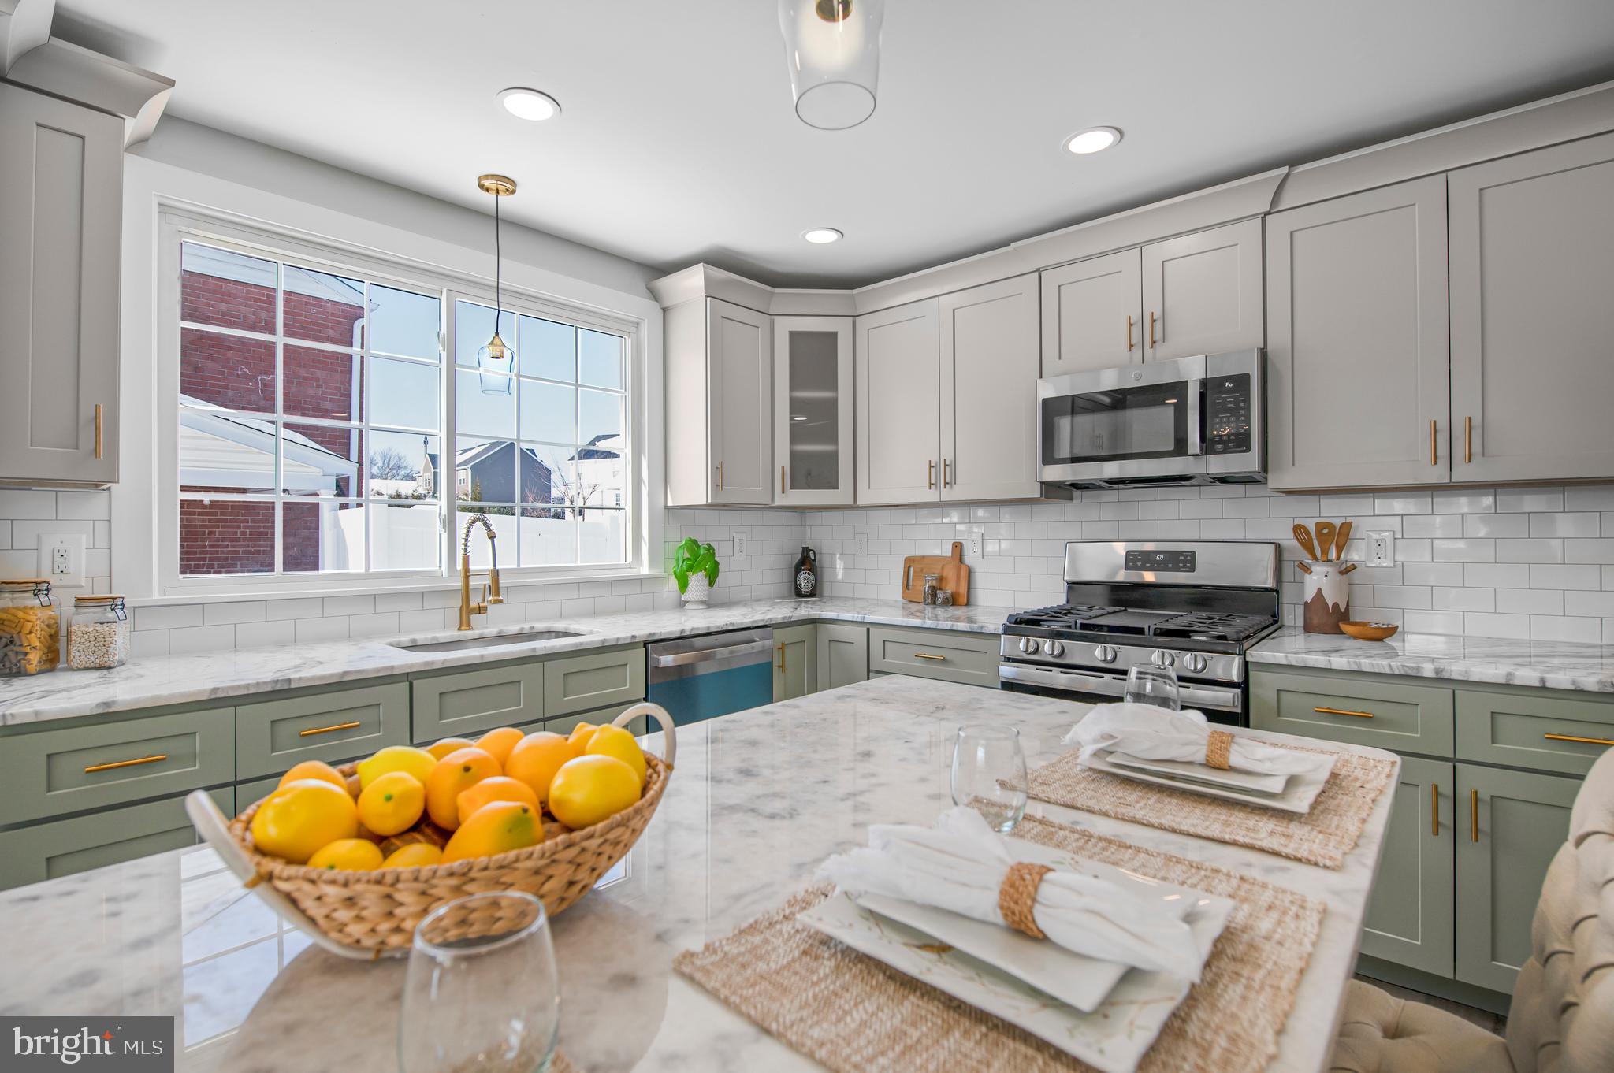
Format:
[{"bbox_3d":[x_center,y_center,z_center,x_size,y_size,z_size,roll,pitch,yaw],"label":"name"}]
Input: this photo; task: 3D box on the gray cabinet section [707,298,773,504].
[{"bbox_3d":[-0.417,-0.602,3.398,0.315,0.909,0.407,0,-1,40],"label":"gray cabinet section"}]

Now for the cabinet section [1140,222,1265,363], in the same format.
[{"bbox_3d":[1.481,-0.841,2.630,0.382,0.445,0.315,0,-1,40],"label":"cabinet section"}]

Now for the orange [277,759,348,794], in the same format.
[{"bbox_3d":[-0.418,0.220,0.610,0.060,0.060,0.060,0,0,44],"label":"orange"}]

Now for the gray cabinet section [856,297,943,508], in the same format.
[{"bbox_3d":[0.520,-0.602,3.433,0.443,0.909,0.315,0,-1,40],"label":"gray cabinet section"}]

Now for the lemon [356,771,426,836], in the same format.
[{"bbox_3d":[-0.361,0.231,0.622,0.056,0.055,0.071,0,0,-30],"label":"lemon"}]

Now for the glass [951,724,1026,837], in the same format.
[{"bbox_3d":[0.209,0.277,0.820,0.089,0.109,0.089,0,0,0],"label":"glass"}]

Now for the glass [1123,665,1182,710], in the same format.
[{"bbox_3d":[0.578,0.276,1.200,0.089,0.109,0.089,0,0,39],"label":"glass"}]

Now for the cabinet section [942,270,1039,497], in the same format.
[{"bbox_3d":[0.866,-0.605,3.143,0.451,0.909,0.315,0,-1,40],"label":"cabinet section"}]

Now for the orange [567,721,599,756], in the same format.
[{"bbox_3d":[-0.207,0.221,0.720,0.064,0.066,0.067,0,0,44],"label":"orange"}]

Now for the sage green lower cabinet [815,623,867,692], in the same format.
[{"bbox_3d":[0.333,0.803,3.242,0.280,0.870,0.580,0,0,39],"label":"sage green lower cabinet"}]

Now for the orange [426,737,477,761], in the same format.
[{"bbox_3d":[-0.373,0.249,0.760,0.070,0.069,0.070,0,0,42],"label":"orange"}]

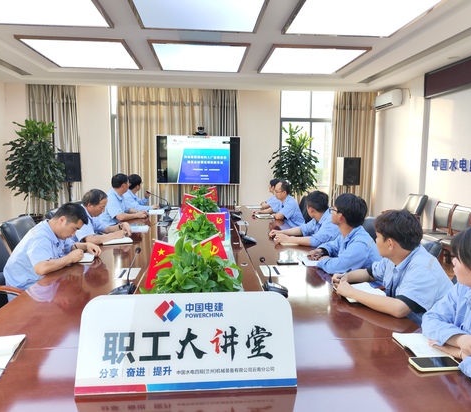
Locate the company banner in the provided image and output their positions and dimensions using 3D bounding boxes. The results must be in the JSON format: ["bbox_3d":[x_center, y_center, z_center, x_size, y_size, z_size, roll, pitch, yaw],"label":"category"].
[{"bbox_3d":[-0.158,0.454,1.305,0.720,0.287,0.140,0,7,-5],"label":"company banner"}]

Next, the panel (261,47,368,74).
[{"bbox_3d":[1.137,-2.283,5.983,1.310,0.075,1.520,0,7,-5],"label":"panel"}]

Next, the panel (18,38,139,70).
[{"bbox_3d":[-2.208,-2.271,5.686,1.310,0.075,1.520,0,7,-5],"label":"panel"}]

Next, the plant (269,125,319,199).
[{"bbox_3d":[1.188,-0.575,7.720,0.900,2.188,0.900,0,8,-5],"label":"plant"}]

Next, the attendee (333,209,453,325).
[{"bbox_3d":[0.916,0.625,2.247,0.750,1.233,0.580,1,8,6],"label":"attendee"}]

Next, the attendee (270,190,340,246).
[{"bbox_3d":[0.723,0.446,3.854,0.770,1.210,0.580,1,7,7],"label":"attendee"}]

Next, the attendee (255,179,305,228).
[{"bbox_3d":[0.533,0.283,4.821,0.730,1.236,0.550,-1,8,-11],"label":"attendee"}]

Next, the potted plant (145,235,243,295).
[{"bbox_3d":[-0.237,0.332,2.099,0.520,0.332,0.450,0,8,-5],"label":"potted plant"}]

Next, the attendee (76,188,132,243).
[{"bbox_3d":[-1.400,0.447,3.676,0.760,1.220,0.580,-1,7,-8],"label":"attendee"}]

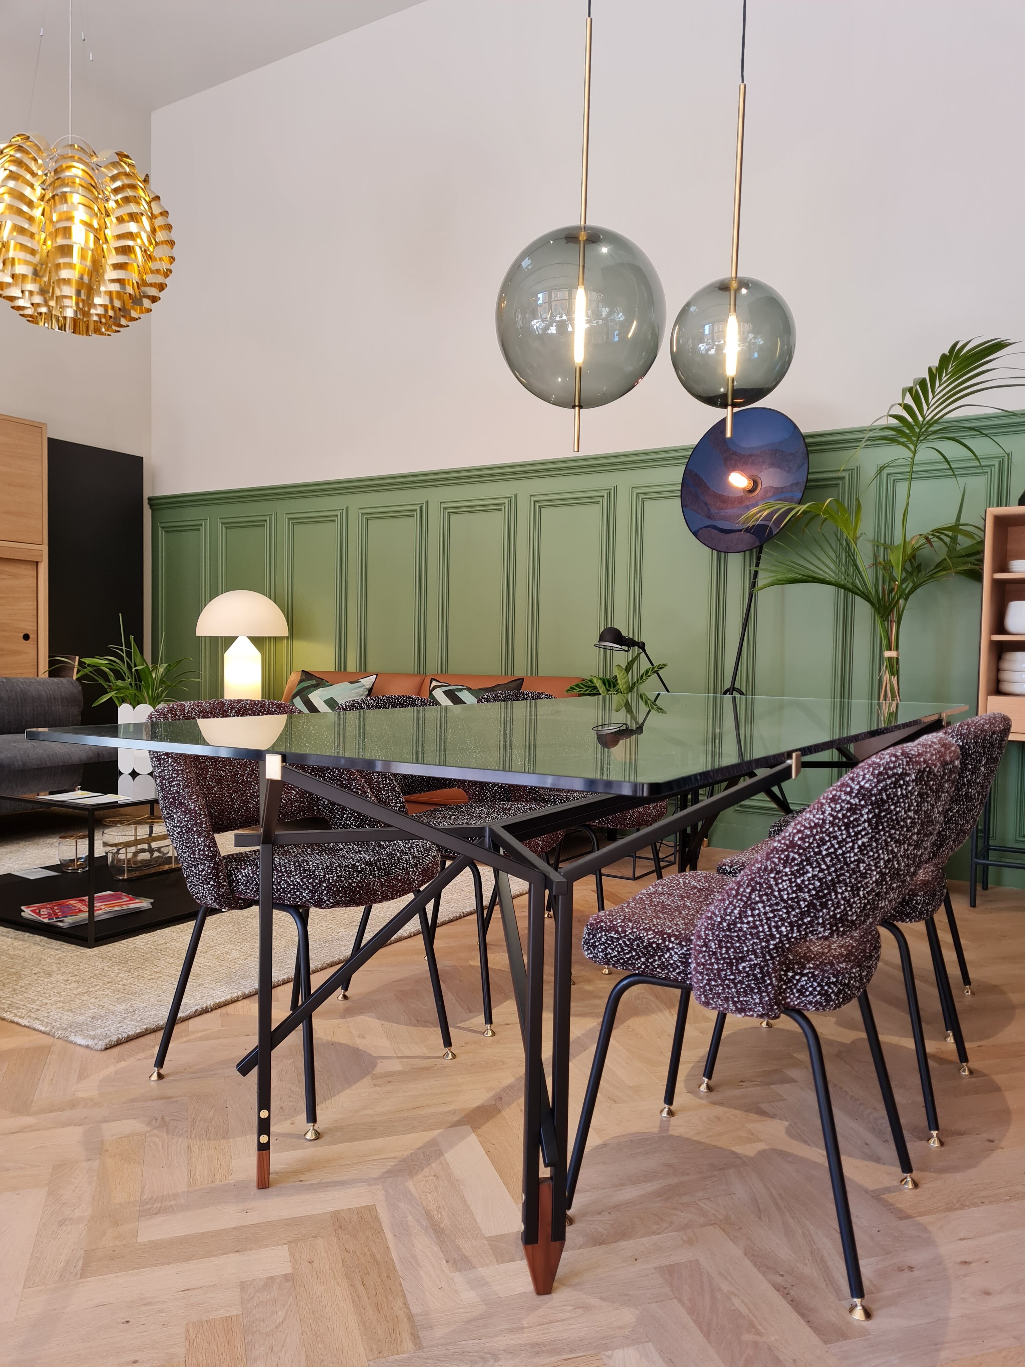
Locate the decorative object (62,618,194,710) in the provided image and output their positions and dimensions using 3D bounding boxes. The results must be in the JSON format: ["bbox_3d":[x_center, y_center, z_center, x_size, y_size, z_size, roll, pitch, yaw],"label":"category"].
[{"bbox_3d":[-1.428,-0.070,3.820,0.450,0.360,0.440,2,2,32],"label":"decorative object"}]

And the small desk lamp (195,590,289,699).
[{"bbox_3d":[-1.454,-0.149,5.511,0.500,0.700,0.500,2,2,32],"label":"small desk lamp"}]

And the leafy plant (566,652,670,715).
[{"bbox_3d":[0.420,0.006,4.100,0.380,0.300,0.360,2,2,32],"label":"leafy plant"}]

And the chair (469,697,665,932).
[{"bbox_3d":[0.188,0.408,3.192,0.570,0.790,0.540,2,2,33],"label":"chair"}]

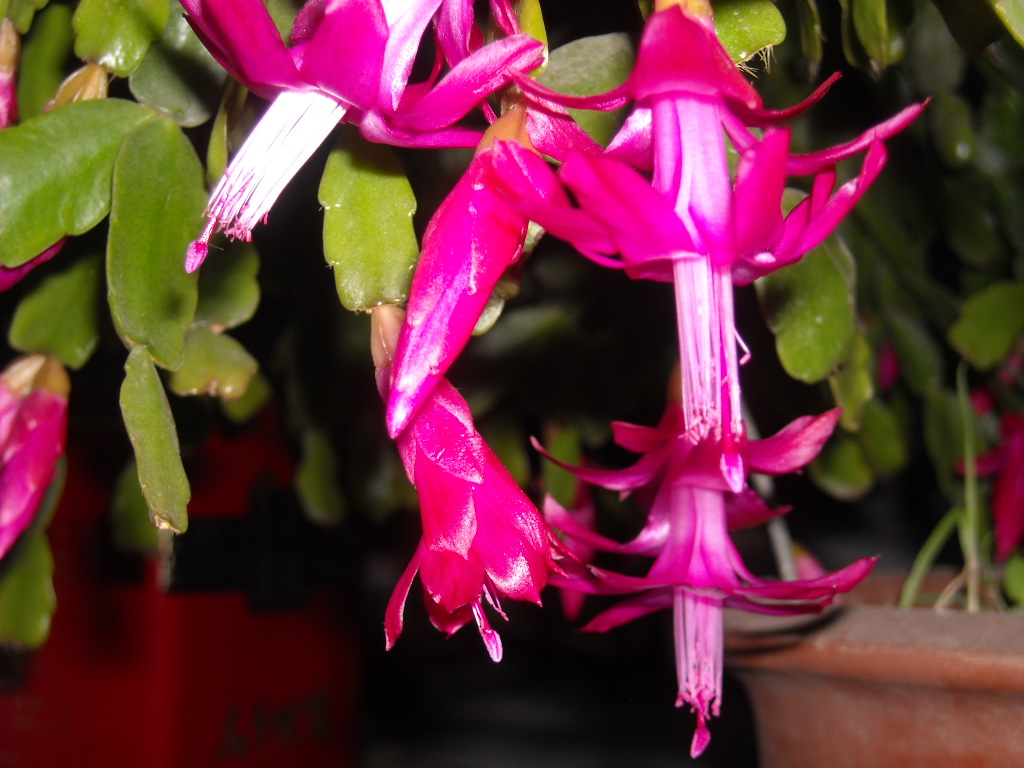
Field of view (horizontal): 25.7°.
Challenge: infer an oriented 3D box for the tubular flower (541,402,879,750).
[{"bbox_3d":[0.035,0.034,0.410,0.060,0.067,0.056,-3,3,0],"label":"tubular flower"}]

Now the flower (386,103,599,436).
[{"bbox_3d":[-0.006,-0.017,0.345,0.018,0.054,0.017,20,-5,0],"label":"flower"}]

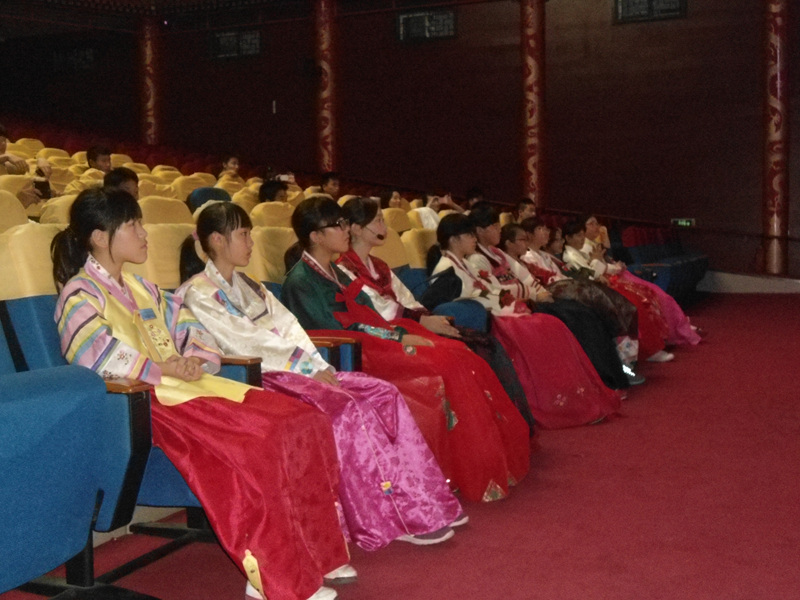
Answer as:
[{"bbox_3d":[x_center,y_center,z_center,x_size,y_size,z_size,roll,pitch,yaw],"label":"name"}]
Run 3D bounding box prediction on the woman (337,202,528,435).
[{"bbox_3d":[0.180,0.141,4.635,0.940,1.230,0.540,0,4,17],"label":"woman"}]

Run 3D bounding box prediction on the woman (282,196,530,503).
[{"bbox_3d":[-0.021,0.162,4.228,0.960,1.180,0.580,2,4,24],"label":"woman"}]

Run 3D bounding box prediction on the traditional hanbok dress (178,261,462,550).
[{"bbox_3d":[-0.315,0.314,3.639,0.900,0.890,0.580,2,4,25],"label":"traditional hanbok dress"}]

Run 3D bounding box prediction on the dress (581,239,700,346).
[{"bbox_3d":[2.181,-0.058,9.279,0.940,0.990,0.580,0,4,17],"label":"dress"}]

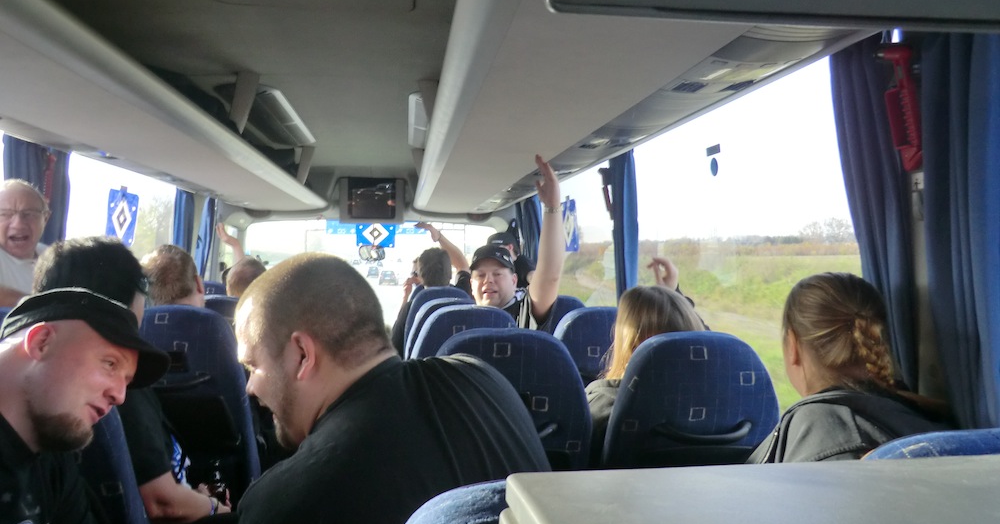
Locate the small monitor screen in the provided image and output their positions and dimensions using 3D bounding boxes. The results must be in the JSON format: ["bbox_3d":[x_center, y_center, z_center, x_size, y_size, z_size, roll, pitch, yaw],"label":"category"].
[{"bbox_3d":[-0.945,-0.460,5.100,0.355,0.305,0.060,0,8,-8],"label":"small monitor screen"}]

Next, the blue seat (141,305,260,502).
[{"bbox_3d":[-1.001,0.678,2.349,0.450,1.100,0.670,1,0,-8],"label":"blue seat"}]

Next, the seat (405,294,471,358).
[{"bbox_3d":[-0.257,0.717,3.559,0.450,1.100,0.670,1,0,-8],"label":"seat"}]

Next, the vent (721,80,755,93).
[{"bbox_3d":[0.533,-0.392,1.550,0.060,0.020,0.068,0,0,-8],"label":"vent"}]

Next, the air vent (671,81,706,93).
[{"bbox_3d":[0.421,-0.390,1.550,0.055,0.018,0.065,0,0,-8],"label":"air vent"}]

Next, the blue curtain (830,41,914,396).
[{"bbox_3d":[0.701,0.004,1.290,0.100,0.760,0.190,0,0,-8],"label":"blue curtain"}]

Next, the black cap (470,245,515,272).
[{"bbox_3d":[-0.030,-0.012,2.780,0.185,0.130,0.260,0,-9,9],"label":"black cap"}]

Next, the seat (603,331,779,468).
[{"bbox_3d":[0.438,0.709,2.070,0.450,1.070,0.700,0,0,-8],"label":"seat"}]

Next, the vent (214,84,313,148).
[{"bbox_3d":[-1.016,-0.628,3.110,0.220,0.100,1.120,1,0,-8],"label":"vent"}]

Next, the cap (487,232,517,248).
[{"bbox_3d":[-0.003,-0.126,4.150,0.180,0.130,0.260,1,0,40],"label":"cap"}]

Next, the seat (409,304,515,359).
[{"bbox_3d":[-0.141,0.709,2.839,0.450,1.100,0.670,1,0,-8],"label":"seat"}]

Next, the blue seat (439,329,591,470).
[{"bbox_3d":[-0.018,0.715,2.009,0.450,1.100,0.670,1,0,-8],"label":"blue seat"}]

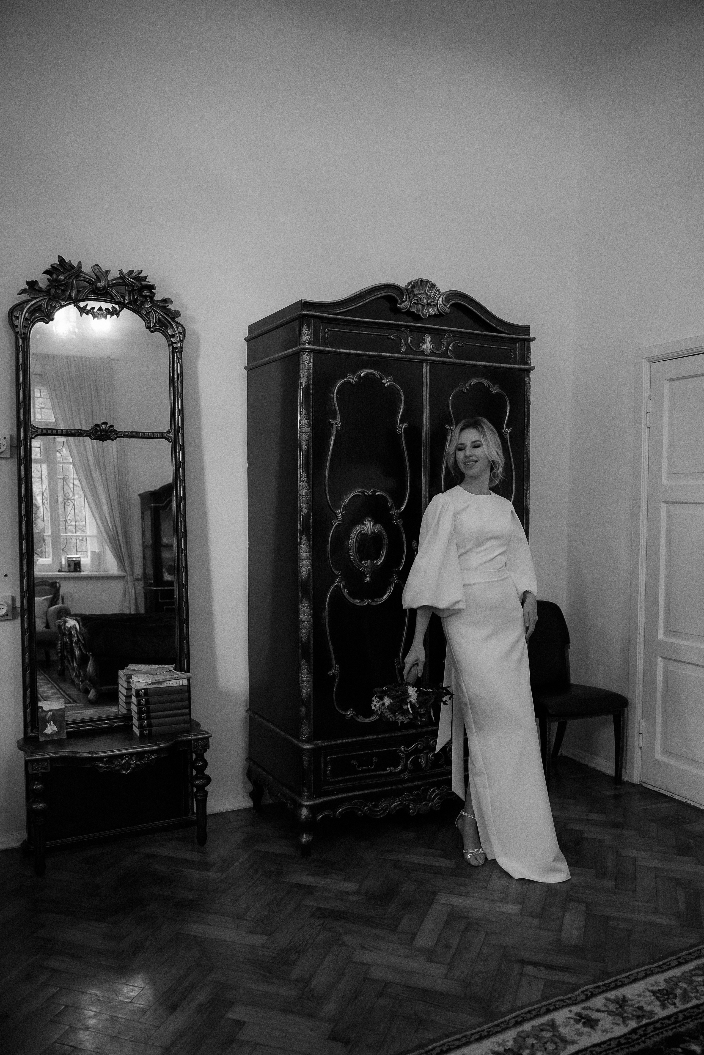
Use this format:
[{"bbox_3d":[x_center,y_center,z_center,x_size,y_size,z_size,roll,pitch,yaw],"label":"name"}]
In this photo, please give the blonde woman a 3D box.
[{"bbox_3d":[0.528,0.429,3.234,0.570,1.740,0.480,0,2,-14],"label":"blonde woman"}]

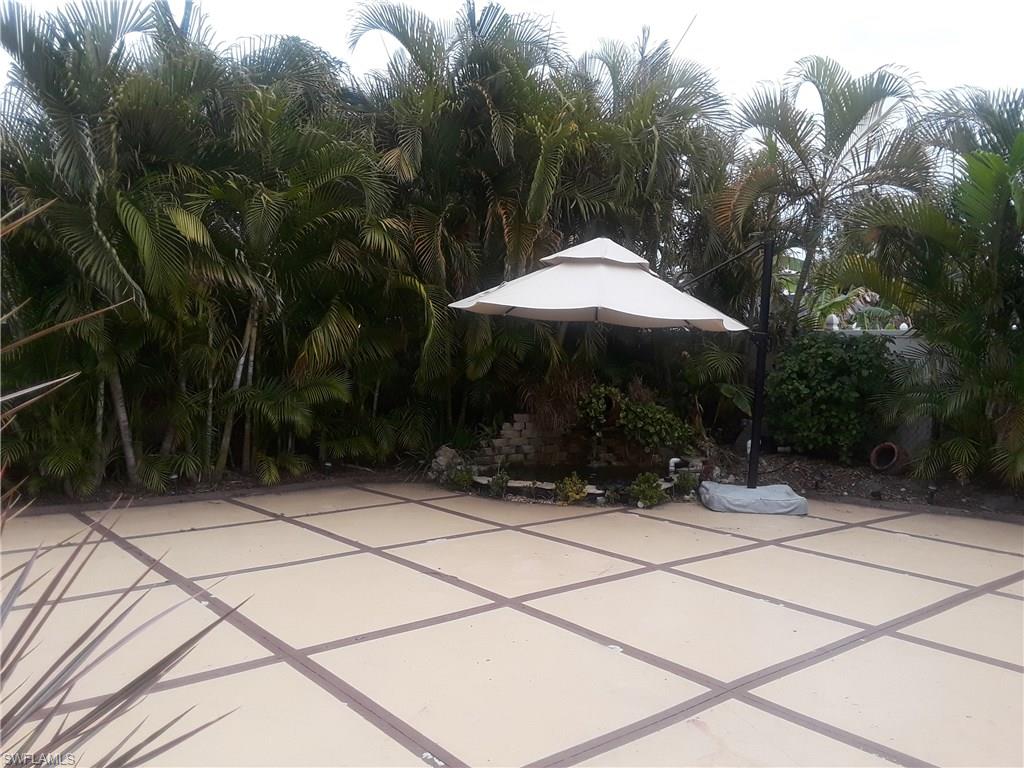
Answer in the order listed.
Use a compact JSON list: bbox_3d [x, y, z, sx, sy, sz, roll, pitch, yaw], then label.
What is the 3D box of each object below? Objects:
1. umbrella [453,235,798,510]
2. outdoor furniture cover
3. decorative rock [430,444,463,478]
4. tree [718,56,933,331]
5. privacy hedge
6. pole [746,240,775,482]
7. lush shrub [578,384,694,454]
[{"bbox_3d":[1.170,-0.129,8.450,3.600,2.700,3.000,1,2,6],"label":"umbrella"},{"bbox_3d":[2.420,1.154,8.330,0.950,0.190,0.850,1,2,7],"label":"outdoor furniture cover"},{"bbox_3d":[-0.755,0.894,9.550,0.420,0.400,0.380,1,2,0],"label":"decorative rock"},{"bbox_3d":[4.408,-1.836,11.832,3.000,5.660,2.900,2,2,17],"label":"tree"},{"bbox_3d":[4.307,0.169,11.200,1.700,1.720,1.200,1,2,11],"label":"privacy hedge"},{"bbox_3d":[2.528,-0.192,8.402,0.100,2.539,0.100,3,2,6],"label":"pole"},{"bbox_3d":[1.496,0.426,9.950,1.350,0.850,0.800,1,2,6],"label":"lush shrub"}]

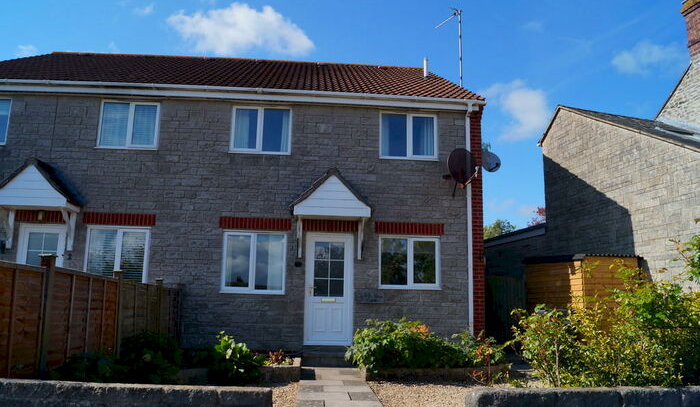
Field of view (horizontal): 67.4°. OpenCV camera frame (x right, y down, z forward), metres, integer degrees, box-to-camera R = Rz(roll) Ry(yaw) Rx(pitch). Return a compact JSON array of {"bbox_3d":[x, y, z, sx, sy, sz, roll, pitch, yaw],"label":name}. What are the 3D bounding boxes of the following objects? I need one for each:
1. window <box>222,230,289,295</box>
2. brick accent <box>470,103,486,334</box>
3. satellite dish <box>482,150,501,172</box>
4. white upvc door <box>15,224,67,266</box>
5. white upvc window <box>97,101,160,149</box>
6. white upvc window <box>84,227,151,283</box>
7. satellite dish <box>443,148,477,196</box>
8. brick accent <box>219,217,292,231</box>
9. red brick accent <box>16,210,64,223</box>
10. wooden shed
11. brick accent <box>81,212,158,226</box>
[{"bbox_3d":[-1.823,1.125,10.014,1.206,1.165,0.100,2,-8,-3],"label":"window"},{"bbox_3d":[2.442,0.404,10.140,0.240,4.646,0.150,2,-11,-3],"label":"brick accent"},{"bbox_3d":[2.906,-0.843,10.830,0.460,0.460,0.380,9,-14,-35],"label":"satellite dish"},{"bbox_3d":[-5.767,1.450,9.752,0.902,2.117,0.100,2,-8,-3],"label":"white upvc door"},{"bbox_3d":[-4.302,-1.513,10.233,1.145,0.937,0.100,2,-8,-3],"label":"white upvc window"},{"bbox_3d":[-4.376,1.042,9.884,1.185,1.168,0.100,2,-8,-3],"label":"white upvc window"},{"bbox_3d":[2.066,-0.608,9.796,0.660,0.880,0.570,9,-14,-35],"label":"satellite dish"},{"bbox_3d":[-1.805,0.399,10.103,1.353,0.222,0.100,2,-8,-3],"label":"brick accent"},{"bbox_3d":[-5.722,0.263,9.904,1.081,0.212,0.100,2,-8,-3],"label":"red brick accent"},{"bbox_3d":[4.653,2.118,10.615,1.155,2.010,2.281,3,-11,-8],"label":"wooden shed"},{"bbox_3d":[-4.253,0.300,9.734,1.350,0.218,0.100,2,-11,-3],"label":"brick accent"}]

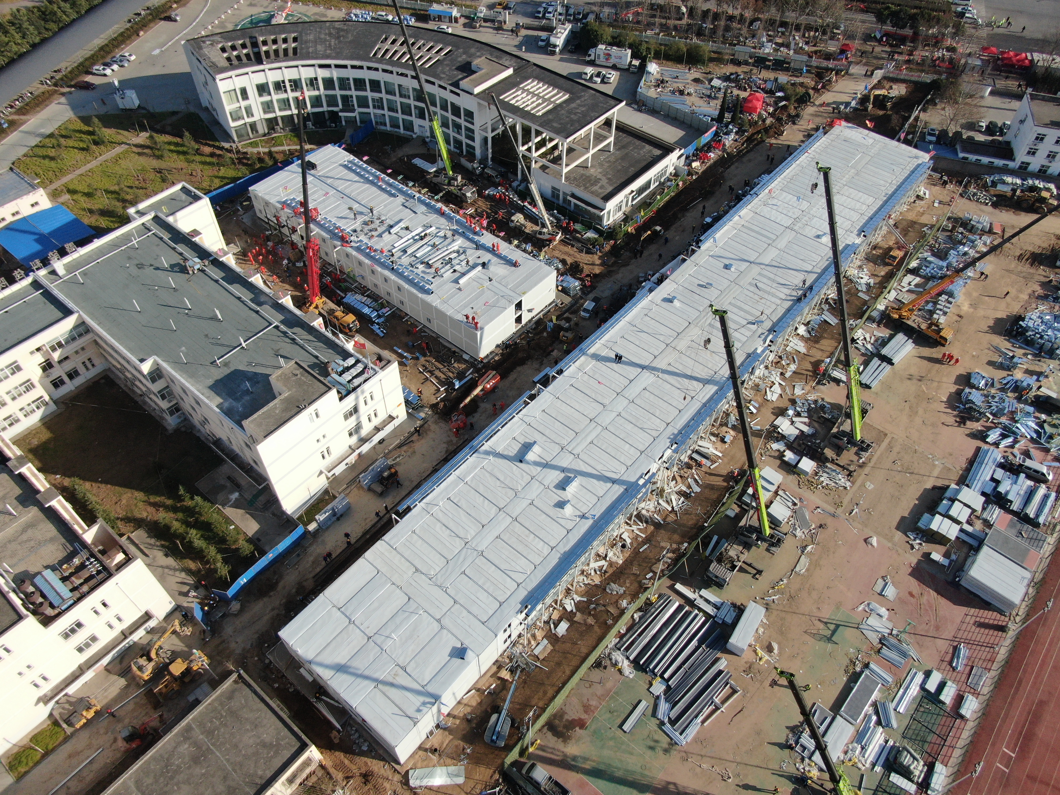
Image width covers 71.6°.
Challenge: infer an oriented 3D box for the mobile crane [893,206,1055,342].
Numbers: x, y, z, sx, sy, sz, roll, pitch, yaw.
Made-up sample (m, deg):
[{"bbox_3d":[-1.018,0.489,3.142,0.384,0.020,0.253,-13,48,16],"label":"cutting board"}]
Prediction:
[{"bbox_3d":[72.204,-21.772,118.648,14.195,16.199,26.712,33,57,25],"label":"mobile crane"}]

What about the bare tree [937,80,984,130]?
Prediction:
[{"bbox_3d":[91.015,-61.330,156.456,8.300,10.200,8.300,33,57,25],"label":"bare tree"}]

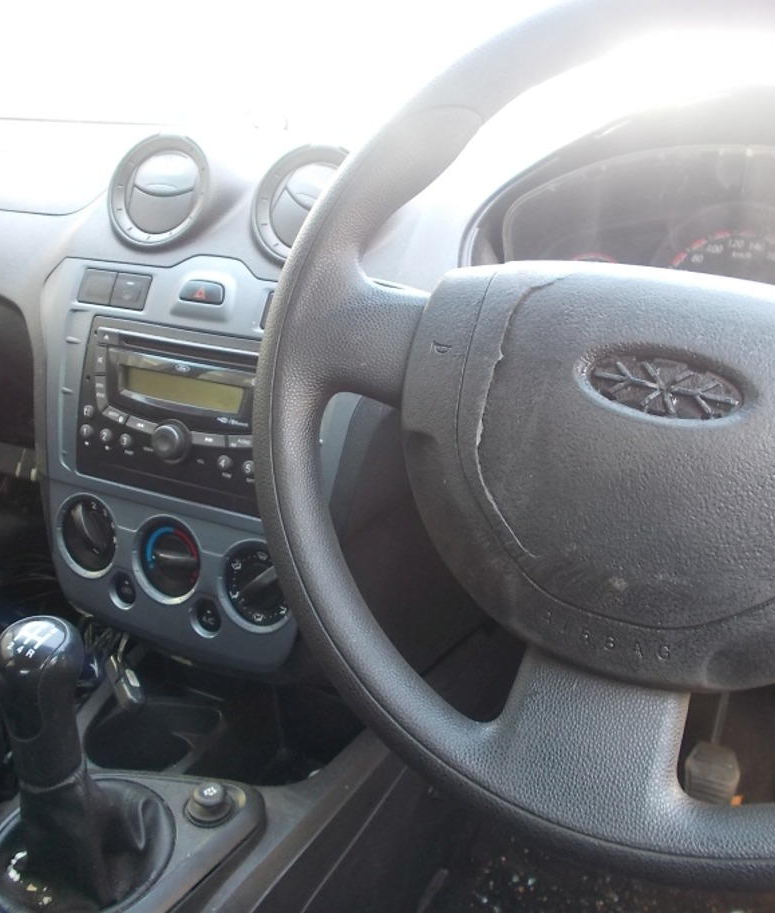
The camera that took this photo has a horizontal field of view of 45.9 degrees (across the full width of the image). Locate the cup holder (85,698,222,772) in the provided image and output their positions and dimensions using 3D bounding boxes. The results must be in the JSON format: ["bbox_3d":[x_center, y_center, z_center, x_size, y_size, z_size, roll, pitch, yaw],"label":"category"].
[{"bbox_3d":[-0.180,0.225,0.708,0.083,0.055,0.080,12,26,25],"label":"cup holder"}]

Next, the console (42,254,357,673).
[{"bbox_3d":[-0.133,-0.004,0.651,0.255,0.272,0.075,12,12,25],"label":"console"}]

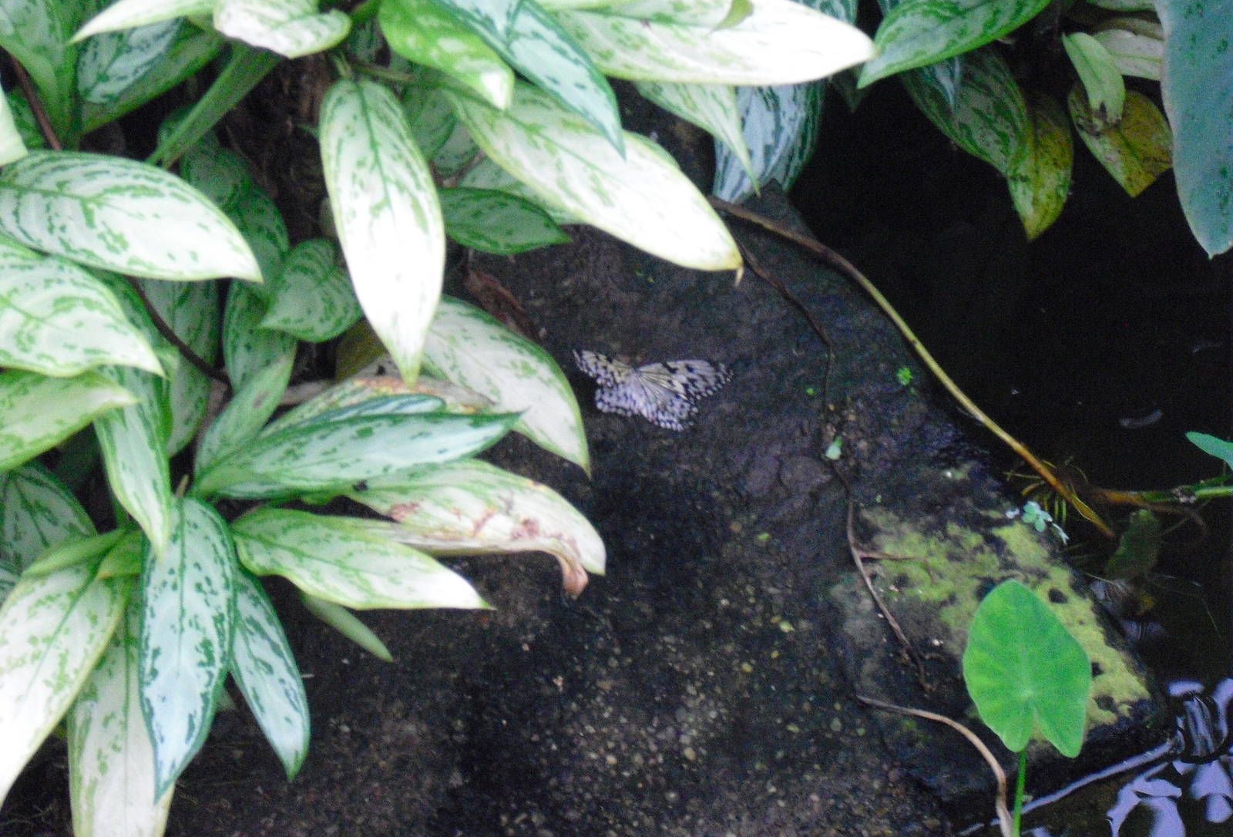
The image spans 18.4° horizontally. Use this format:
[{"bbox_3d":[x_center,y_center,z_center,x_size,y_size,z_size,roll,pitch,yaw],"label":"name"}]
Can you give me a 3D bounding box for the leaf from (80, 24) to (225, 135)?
[{"bbox_3d":[-0.324,-0.239,2.660,0.123,0.028,0.064,-35,63,-9],"label":"leaf"}]

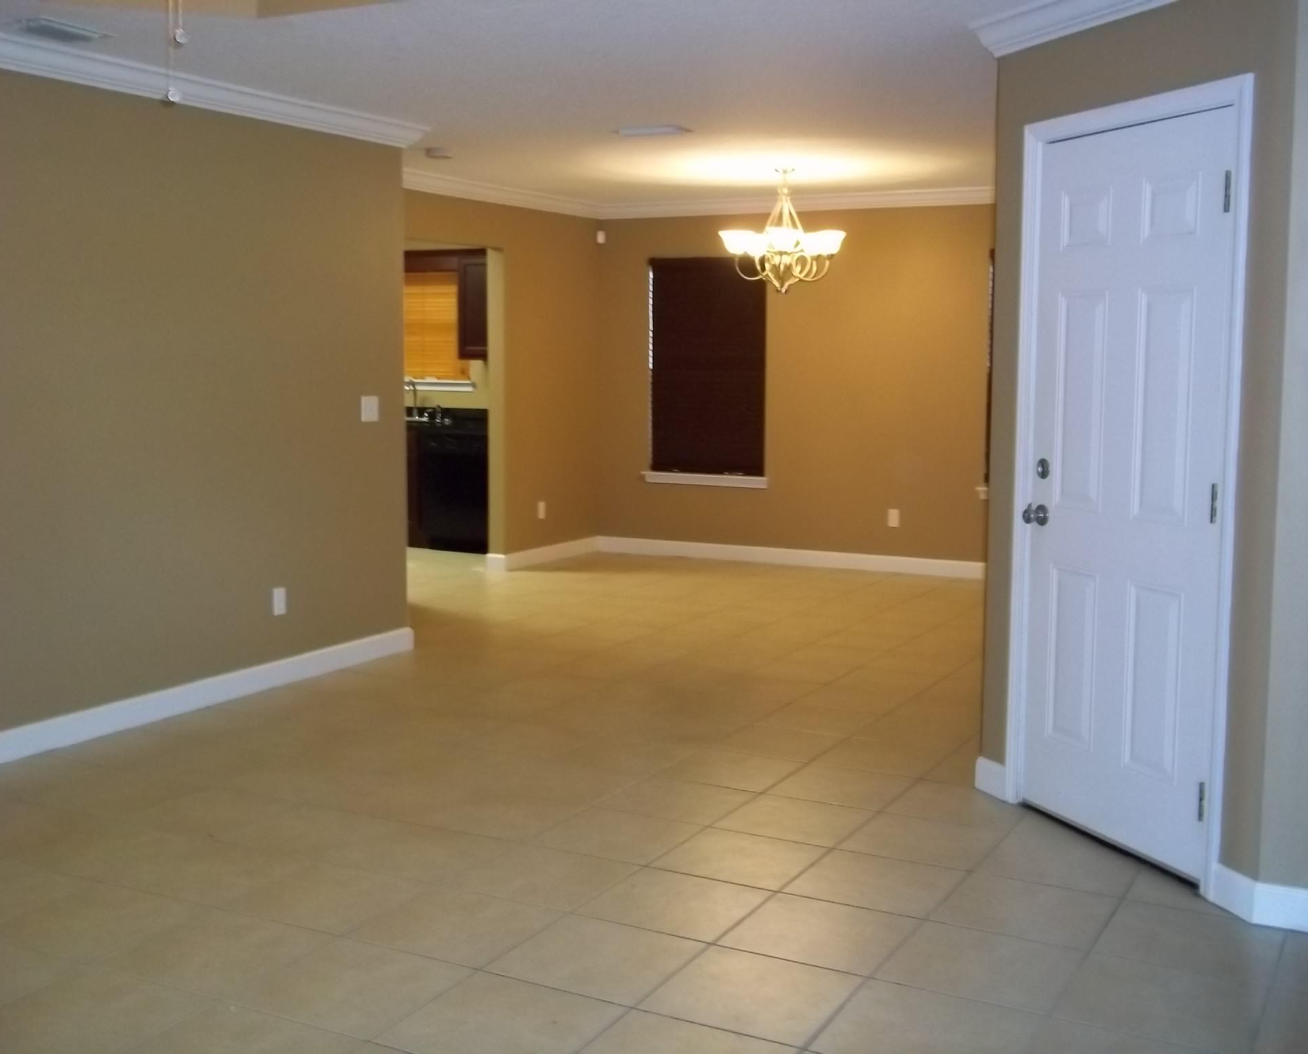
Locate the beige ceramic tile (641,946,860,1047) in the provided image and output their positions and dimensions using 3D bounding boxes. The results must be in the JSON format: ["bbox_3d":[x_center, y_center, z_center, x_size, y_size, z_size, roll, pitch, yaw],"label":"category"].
[{"bbox_3d":[0.225,1.046,3.263,0.398,0.012,0.398,4,7,28],"label":"beige ceramic tile"}]

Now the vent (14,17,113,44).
[{"bbox_3d":[-1.897,-1.604,4.750,0.170,0.025,0.320,4,7,28],"label":"vent"}]

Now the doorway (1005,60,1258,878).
[{"bbox_3d":[1.349,-0.127,4.176,0.130,2.125,0.965,-2,7,-20],"label":"doorway"}]

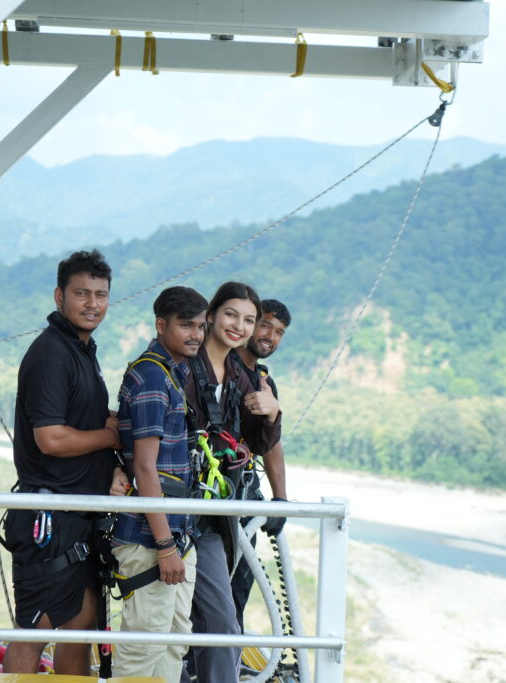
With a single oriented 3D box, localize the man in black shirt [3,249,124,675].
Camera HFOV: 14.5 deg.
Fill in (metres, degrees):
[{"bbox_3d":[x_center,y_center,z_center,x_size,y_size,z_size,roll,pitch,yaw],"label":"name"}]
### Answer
[{"bbox_3d":[-0.581,0.588,6.100,0.380,1.740,0.520,2,1,18],"label":"man in black shirt"}]

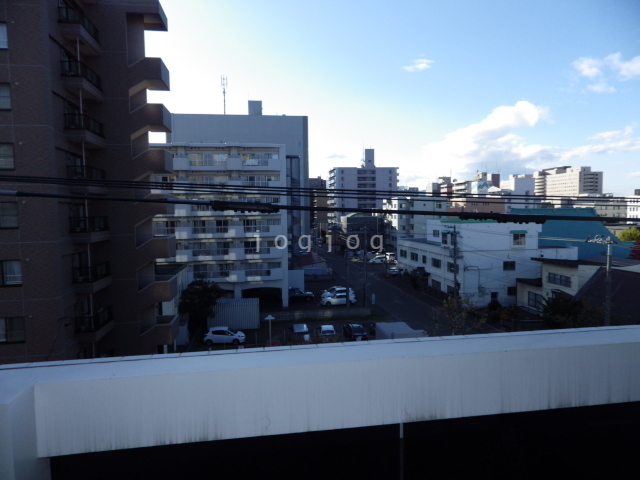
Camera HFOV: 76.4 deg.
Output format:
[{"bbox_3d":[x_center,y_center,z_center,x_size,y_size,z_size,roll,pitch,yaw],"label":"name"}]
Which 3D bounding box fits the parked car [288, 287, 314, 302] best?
[{"bbox_3d":[-3.044,7.566,56.060,4.500,1.680,1.760,-1,4,-7],"label":"parked car"}]

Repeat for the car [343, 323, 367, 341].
[{"bbox_3d":[3.332,8.765,38.500,1.750,1.520,4.450,-1,3,-3],"label":"car"}]

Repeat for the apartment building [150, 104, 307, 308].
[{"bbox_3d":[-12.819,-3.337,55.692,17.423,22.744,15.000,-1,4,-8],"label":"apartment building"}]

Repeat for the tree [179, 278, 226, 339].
[{"bbox_3d":[-11.932,6.621,41.300,4.700,5.800,4.400,-1,3,-8],"label":"tree"}]

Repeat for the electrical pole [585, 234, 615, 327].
[{"bbox_3d":[17.493,4.874,25.500,1.900,10.200,0.500,-1,3,-8],"label":"electrical pole"}]

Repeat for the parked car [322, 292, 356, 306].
[{"bbox_3d":[2.466,7.741,53.032,4.430,1.500,1.740,-1,4,-7],"label":"parked car"}]

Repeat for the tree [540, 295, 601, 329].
[{"bbox_3d":[24.021,7.151,39.000,5.000,4.200,4.400,-1,3,-8],"label":"tree"}]

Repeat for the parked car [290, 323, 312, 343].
[{"bbox_3d":[-1.820,9.206,39.194,1.680,1.600,4.200,-1,4,-6],"label":"parked car"}]

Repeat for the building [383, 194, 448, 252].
[{"bbox_3d":[25.755,-3.821,112.895,14.143,15.609,13.000,-1,4,-8],"label":"building"}]

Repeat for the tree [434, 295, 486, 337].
[{"bbox_3d":[11.244,7.263,32.566,3.800,5.800,3.700,-2,4,-9],"label":"tree"}]

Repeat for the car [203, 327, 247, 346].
[{"bbox_3d":[-9.387,9.425,40.302,3.900,1.500,1.695,-1,4,-5],"label":"car"}]

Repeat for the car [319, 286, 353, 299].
[{"bbox_3d":[2.533,7.500,56.300,4.450,1.560,1.730,-1,3,-16],"label":"car"}]

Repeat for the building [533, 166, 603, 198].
[{"bbox_3d":[242.693,-39.799,401.356,23.000,58.000,60.000,-1,3,-8],"label":"building"}]

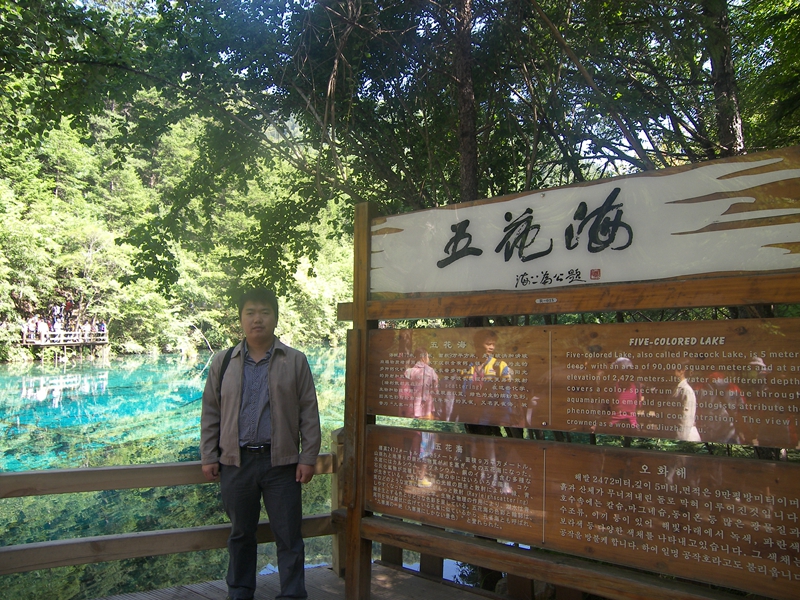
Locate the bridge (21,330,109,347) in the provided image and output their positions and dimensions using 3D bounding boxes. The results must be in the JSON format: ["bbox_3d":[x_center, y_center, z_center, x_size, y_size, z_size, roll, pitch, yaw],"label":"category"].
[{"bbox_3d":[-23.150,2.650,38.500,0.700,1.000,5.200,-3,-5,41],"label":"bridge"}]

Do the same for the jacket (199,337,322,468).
[{"bbox_3d":[-0.738,0.540,2.960,0.620,0.670,0.290,0,-4,-5],"label":"jacket"}]

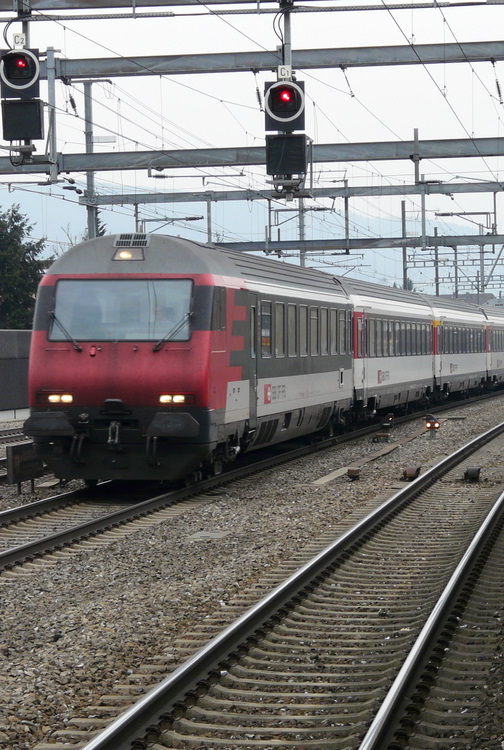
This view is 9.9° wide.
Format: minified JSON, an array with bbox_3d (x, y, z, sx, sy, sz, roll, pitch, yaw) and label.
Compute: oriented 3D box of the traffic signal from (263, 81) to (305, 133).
[{"bbox_3d":[0.535,-4.348,47.200,0.640,0.790,0.360,-1,1,7],"label":"traffic signal"}]

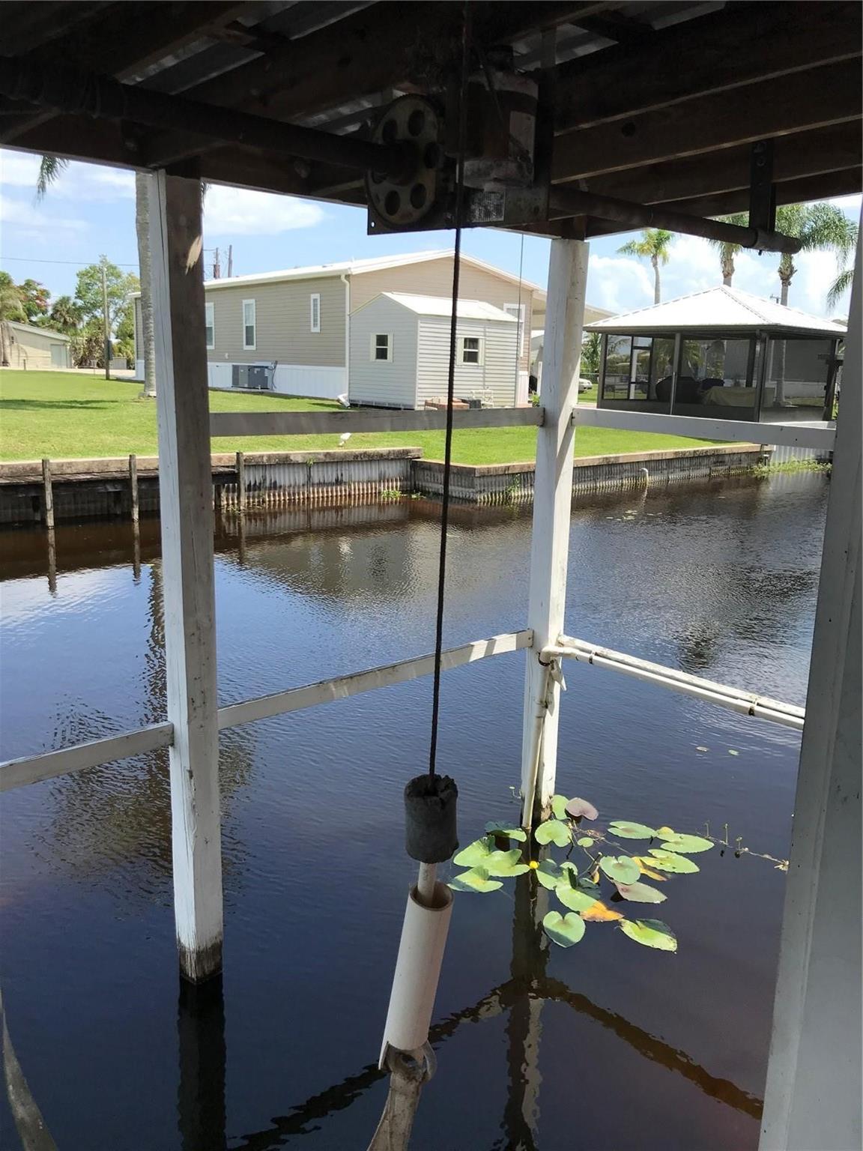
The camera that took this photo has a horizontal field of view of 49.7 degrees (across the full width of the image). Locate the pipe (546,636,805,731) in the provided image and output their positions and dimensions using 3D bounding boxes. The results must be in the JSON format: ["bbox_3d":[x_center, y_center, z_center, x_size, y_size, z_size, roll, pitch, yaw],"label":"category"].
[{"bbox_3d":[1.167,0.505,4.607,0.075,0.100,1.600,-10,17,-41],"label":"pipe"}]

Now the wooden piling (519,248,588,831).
[{"bbox_3d":[0.667,-0.131,5.181,0.140,3.280,0.140,-10,17,-41],"label":"wooden piling"}]

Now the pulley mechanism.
[{"bbox_3d":[-0.043,-0.967,2.121,0.280,0.320,0.630,-10,17,-41],"label":"pulley mechanism"}]

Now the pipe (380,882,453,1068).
[{"bbox_3d":[-0.022,0.597,1.345,0.060,0.325,0.060,8,20,-3],"label":"pipe"}]

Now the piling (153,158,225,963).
[{"bbox_3d":[-0.959,0.139,3.696,0.140,3.230,0.140,-10,17,-41],"label":"piling"}]

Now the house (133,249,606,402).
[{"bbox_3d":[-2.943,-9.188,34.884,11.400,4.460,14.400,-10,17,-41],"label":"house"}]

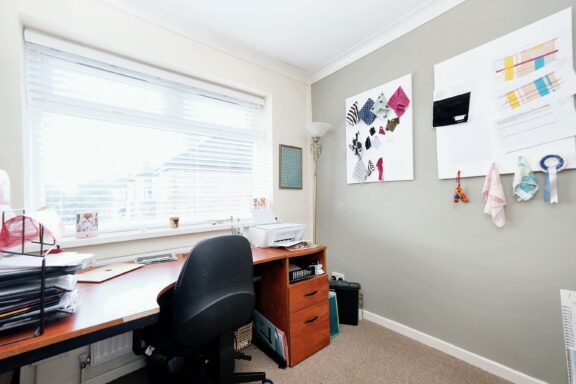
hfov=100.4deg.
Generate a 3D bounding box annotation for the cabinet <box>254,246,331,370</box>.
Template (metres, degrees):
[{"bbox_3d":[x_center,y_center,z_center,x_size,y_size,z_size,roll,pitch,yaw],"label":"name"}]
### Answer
[{"bbox_3d":[-0.010,0.779,1.869,0.390,0.720,0.520,0,-2,-39],"label":"cabinet"}]

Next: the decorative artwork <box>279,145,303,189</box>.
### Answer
[{"bbox_3d":[0.044,-0.245,2.403,0.303,0.428,0.020,0,-2,-39],"label":"decorative artwork"}]

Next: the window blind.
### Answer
[{"bbox_3d":[-0.846,-0.320,1.852,1.600,1.170,0.070,0,-2,-39],"label":"window blind"}]

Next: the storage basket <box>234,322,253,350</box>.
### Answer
[{"bbox_3d":[-0.376,1.050,1.847,0.160,0.200,0.200,0,-2,-39],"label":"storage basket"}]

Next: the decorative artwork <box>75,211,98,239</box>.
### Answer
[{"bbox_3d":[-1.204,0.206,1.443,0.100,0.147,0.025,0,-2,-39],"label":"decorative artwork"}]

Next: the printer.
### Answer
[{"bbox_3d":[-0.091,0.275,1.921,0.420,0.278,0.310,0,-2,-39],"label":"printer"}]

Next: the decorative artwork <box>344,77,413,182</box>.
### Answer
[{"bbox_3d":[0.742,-0.477,2.015,0.022,0.800,0.595,0,-2,-39],"label":"decorative artwork"}]

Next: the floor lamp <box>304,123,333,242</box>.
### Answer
[{"bbox_3d":[0.269,0.239,2.271,0.270,1.810,0.270,0,-2,-39],"label":"floor lamp"}]

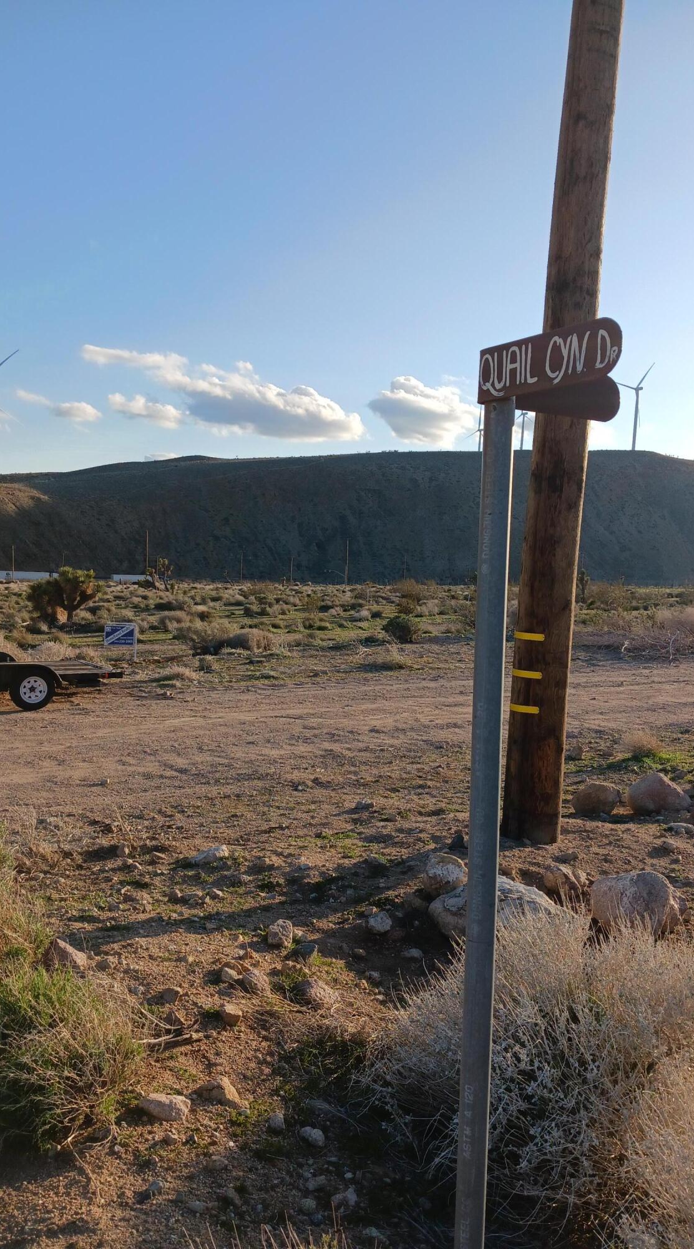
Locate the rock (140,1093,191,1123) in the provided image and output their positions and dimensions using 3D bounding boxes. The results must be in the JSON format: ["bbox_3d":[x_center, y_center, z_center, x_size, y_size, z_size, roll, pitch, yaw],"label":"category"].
[{"bbox_3d":[-0.500,1.331,2.683,0.140,0.063,0.091,3,3,0],"label":"rock"}]

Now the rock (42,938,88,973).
[{"bbox_3d":[-1.064,1.250,3.677,0.170,0.117,0.127,3,3,0],"label":"rock"}]

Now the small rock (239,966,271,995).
[{"bbox_3d":[-0.331,1.282,3.501,0.110,0.094,0.093,3,3,0],"label":"small rock"}]

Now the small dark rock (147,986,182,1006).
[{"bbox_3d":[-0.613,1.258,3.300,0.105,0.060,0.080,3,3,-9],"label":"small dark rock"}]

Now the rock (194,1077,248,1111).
[{"bbox_3d":[-0.356,1.326,2.752,0.149,0.078,0.104,3,3,0],"label":"rock"}]

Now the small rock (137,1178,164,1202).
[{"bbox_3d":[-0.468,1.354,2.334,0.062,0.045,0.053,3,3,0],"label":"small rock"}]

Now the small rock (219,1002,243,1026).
[{"bbox_3d":[-0.378,1.270,3.170,0.078,0.072,0.075,3,3,-6],"label":"small rock"}]

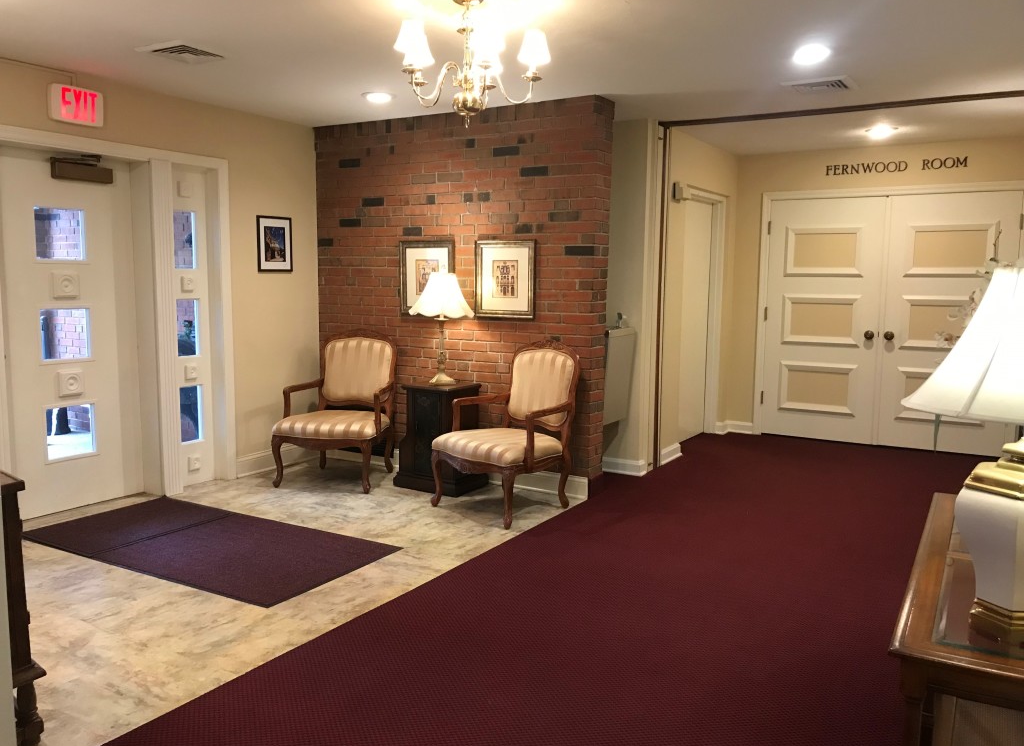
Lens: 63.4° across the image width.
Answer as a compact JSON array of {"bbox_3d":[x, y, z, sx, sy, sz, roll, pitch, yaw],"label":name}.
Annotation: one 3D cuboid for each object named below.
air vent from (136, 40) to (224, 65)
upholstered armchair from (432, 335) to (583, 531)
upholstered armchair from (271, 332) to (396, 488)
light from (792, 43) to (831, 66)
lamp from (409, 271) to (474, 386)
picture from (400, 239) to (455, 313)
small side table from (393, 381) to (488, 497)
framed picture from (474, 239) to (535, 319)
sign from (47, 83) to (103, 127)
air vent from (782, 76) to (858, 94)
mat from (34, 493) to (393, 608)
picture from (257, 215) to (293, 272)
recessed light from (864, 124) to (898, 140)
[{"bbox_3d":[-1.558,-1.522,3.964,0.320,0.020,0.320,4,8,30],"label":"air vent"},{"bbox_3d":[-0.030,0.311,4.872,0.680,0.985,0.670,-6,9,-44],"label":"upholstered armchair"},{"bbox_3d":[-1.155,0.226,5.535,0.680,0.980,0.670,2,7,11],"label":"upholstered armchair"},{"bbox_3d":[1.413,-1.497,3.905,0.180,0.040,0.180,5,8,31],"label":"light"},{"bbox_3d":[-0.448,-0.287,5.253,0.410,0.720,0.410,1,7,0],"label":"lamp"},{"bbox_3d":[-0.578,-0.633,5.555,0.442,0.495,0.030,4,8,30],"label":"picture"},{"bbox_3d":[-0.461,0.406,5.400,0.510,0.667,0.395,5,8,31],"label":"small side table"},{"bbox_3d":[-0.055,-0.587,5.247,0.442,0.503,0.030,4,8,30],"label":"framed picture"},{"bbox_3d":[-2.328,-1.426,4.432,0.045,0.185,0.295,5,8,31],"label":"sign"},{"bbox_3d":[1.685,-1.568,4.531,0.330,0.030,0.330,5,8,31],"label":"air vent"},{"bbox_3d":[-1.563,0.857,4.255,1.825,0.012,0.890,4,8,30],"label":"mat"},{"bbox_3d":[-1.635,-0.884,5.702,0.020,0.375,0.318,5,8,31],"label":"picture"},{"bbox_3d":[2.601,-1.694,5.819,0.215,0.030,0.215,4,8,30],"label":"recessed light"}]

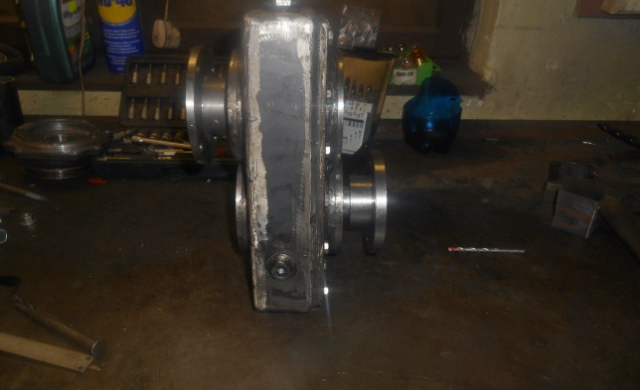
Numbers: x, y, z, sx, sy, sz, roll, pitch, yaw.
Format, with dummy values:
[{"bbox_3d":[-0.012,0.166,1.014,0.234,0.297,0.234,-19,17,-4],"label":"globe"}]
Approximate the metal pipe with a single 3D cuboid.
[{"bbox_3d":[-0.181,0.089,0.327,0.097,0.011,0.011,14,28,28],"label":"metal pipe"}]

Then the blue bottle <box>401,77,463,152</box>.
[{"bbox_3d":[0.155,-0.113,0.664,0.078,0.094,0.078,0,25,0],"label":"blue bottle"}]

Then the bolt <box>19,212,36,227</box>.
[{"bbox_3d":[-0.283,0.022,0.468,0.015,0.014,0.015,0,25,0],"label":"bolt"}]

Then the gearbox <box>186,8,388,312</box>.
[{"bbox_3d":[-0.018,-0.029,0.356,0.131,0.200,0.110,0,25,0],"label":"gearbox"}]

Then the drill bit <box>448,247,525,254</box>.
[{"bbox_3d":[0.146,0.049,0.422,0.066,0.003,0.003,1,25,3],"label":"drill bit"}]

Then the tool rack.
[{"bbox_3d":[-0.188,-0.117,0.651,0.190,0.112,0.212,0,25,0],"label":"tool rack"}]

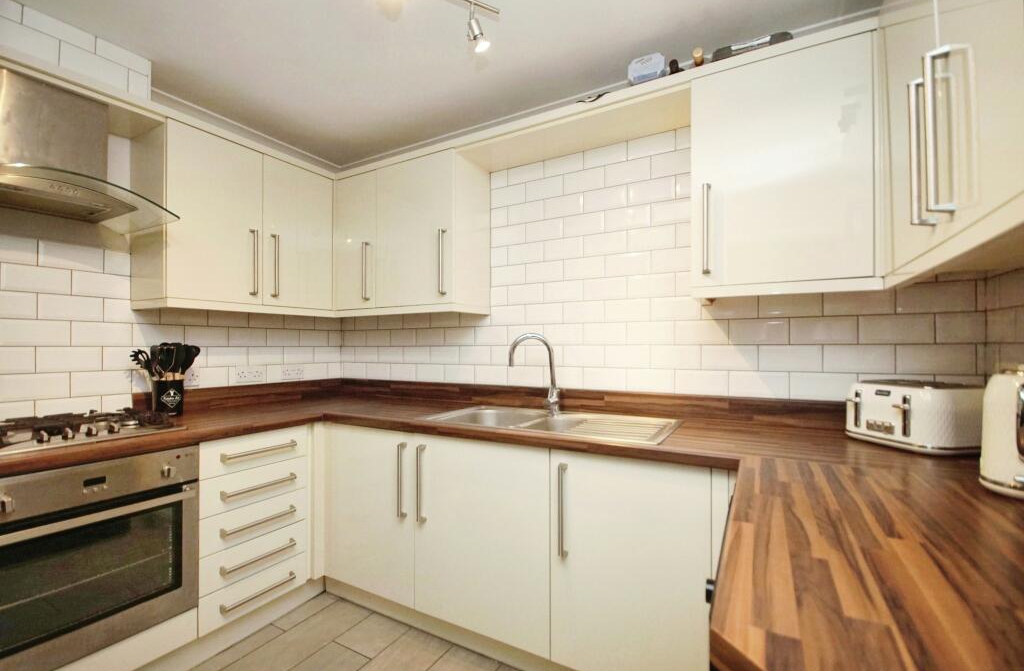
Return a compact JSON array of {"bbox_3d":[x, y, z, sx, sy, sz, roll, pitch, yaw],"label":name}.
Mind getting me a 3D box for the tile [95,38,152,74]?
[{"bbox_3d":[-1.574,-1.122,1.730,0.012,0.072,0.178,-1,-2,31],"label":"tile"}]

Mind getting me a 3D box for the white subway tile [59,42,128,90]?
[{"bbox_3d":[-1.614,-1.035,1.654,0.012,0.100,0.200,-1,-2,31],"label":"white subway tile"}]

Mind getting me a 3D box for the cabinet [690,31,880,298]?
[{"bbox_3d":[0.913,-0.505,1.492,0.515,0.755,0.325,-1,-2,29],"label":"cabinet"}]

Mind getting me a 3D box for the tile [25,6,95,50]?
[{"bbox_3d":[-1.661,-1.119,1.570,0.012,0.072,0.200,-1,-2,31],"label":"tile"}]

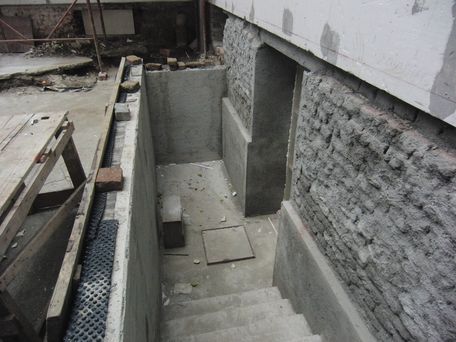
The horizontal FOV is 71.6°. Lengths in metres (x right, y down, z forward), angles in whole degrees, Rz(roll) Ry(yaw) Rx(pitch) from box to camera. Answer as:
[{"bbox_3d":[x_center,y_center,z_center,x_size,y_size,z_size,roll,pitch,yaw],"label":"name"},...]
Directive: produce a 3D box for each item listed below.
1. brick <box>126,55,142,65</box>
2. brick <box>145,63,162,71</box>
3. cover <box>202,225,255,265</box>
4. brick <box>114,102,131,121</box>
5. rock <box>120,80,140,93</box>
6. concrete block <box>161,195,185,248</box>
[{"bbox_3d":[-1.218,-1.449,4.130,0.185,0.065,0.150,-1,32,-4],"label":"brick"},{"bbox_3d":[-1.061,-1.487,4.538,0.220,0.065,0.110,-6,33,-12],"label":"brick"},{"bbox_3d":[-0.007,0.847,3.726,0.530,0.030,0.535,-6,32,-11],"label":"cover"},{"bbox_3d":[-0.827,-0.468,2.508,0.102,0.068,0.185,-8,33,-14],"label":"brick"},{"bbox_3d":[-0.944,-0.817,3.069,0.185,0.065,0.140,-4,32,-7],"label":"rock"},{"bbox_3d":[-0.705,0.639,4.023,0.228,0.399,0.522,-5,30,-11],"label":"concrete block"}]

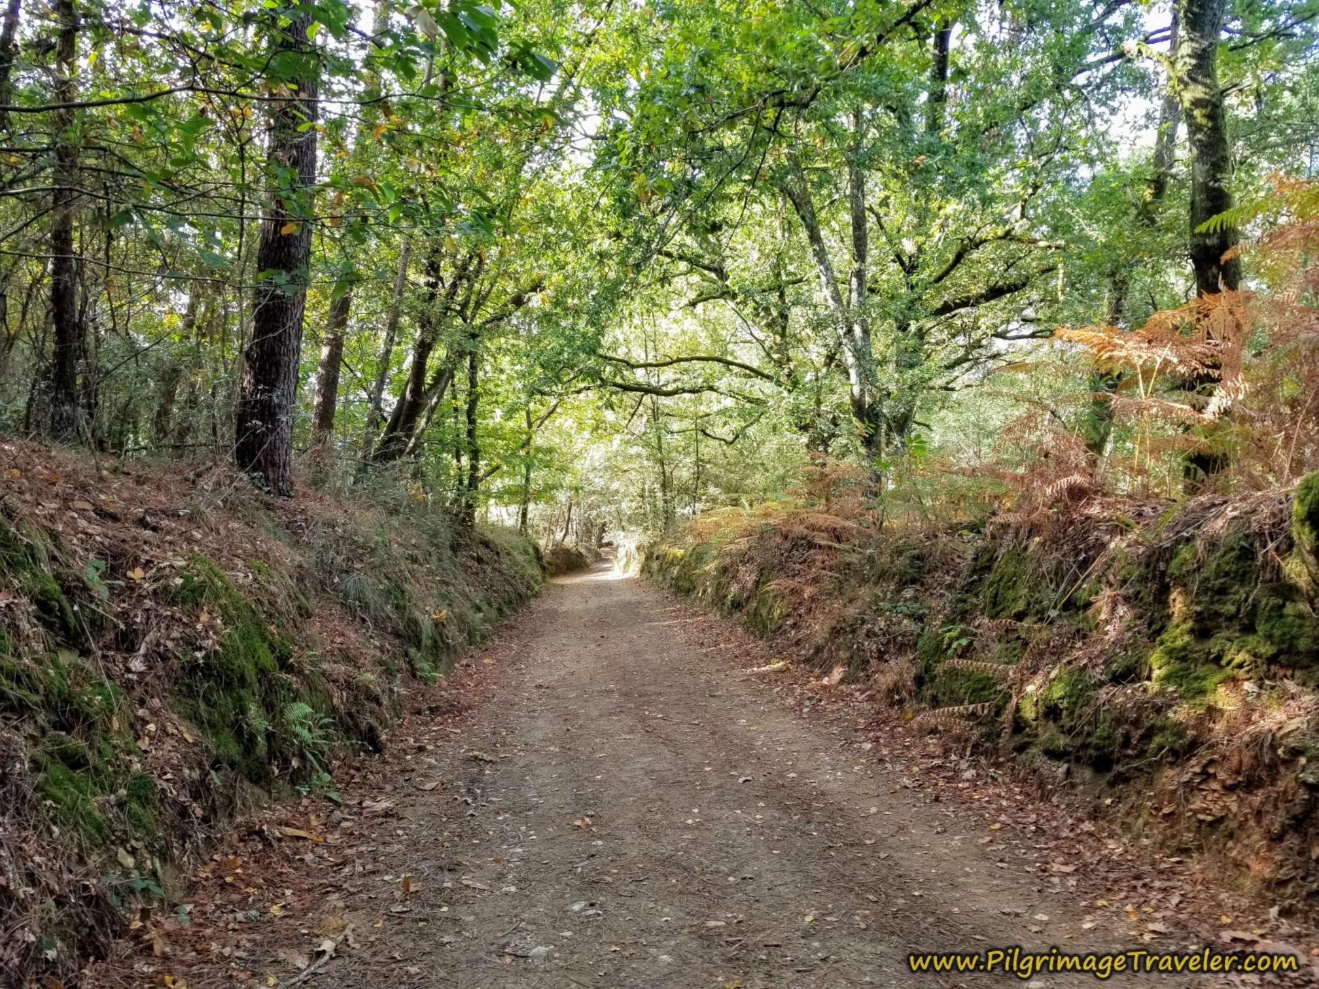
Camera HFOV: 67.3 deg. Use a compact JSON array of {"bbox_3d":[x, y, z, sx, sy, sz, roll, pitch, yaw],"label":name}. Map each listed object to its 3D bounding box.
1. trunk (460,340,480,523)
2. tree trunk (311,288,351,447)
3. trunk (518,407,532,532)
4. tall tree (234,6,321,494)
[{"bbox_3d":[-3.816,-1.218,20.073,0.250,3.666,0.230,1,-2,-11],"label":"trunk"},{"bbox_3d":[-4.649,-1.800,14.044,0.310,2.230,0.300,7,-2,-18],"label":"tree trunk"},{"bbox_3d":[-4.210,-0.797,31.079,0.240,3.952,0.220,2,-2,-8],"label":"trunk"},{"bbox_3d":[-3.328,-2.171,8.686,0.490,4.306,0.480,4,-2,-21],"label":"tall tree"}]

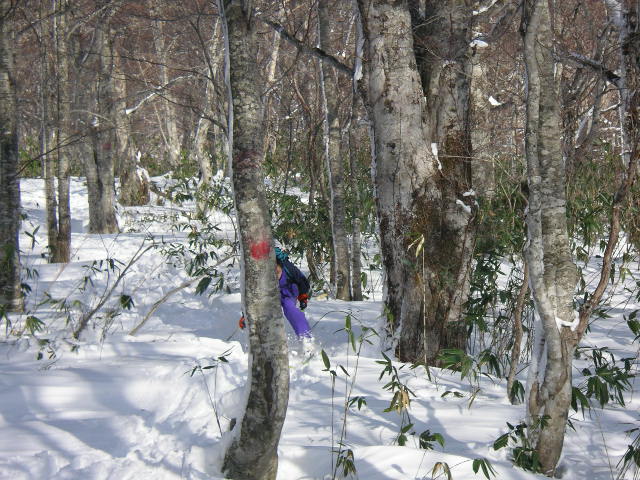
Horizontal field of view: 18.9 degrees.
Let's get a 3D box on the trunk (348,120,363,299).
[{"bbox_3d":[0.425,-0.377,23.000,0.130,2.200,0.120,-3,2,0],"label":"trunk"}]

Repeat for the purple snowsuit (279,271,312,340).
[{"bbox_3d":[-0.369,0.660,20.000,0.550,0.900,0.450,2,3,37],"label":"purple snowsuit"}]

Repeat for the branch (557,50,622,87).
[{"bbox_3d":[2.943,-1.873,21.000,0.780,0.140,0.180,25,2,0],"label":"branch"}]

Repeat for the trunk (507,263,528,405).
[{"bbox_3d":[1.438,0.673,14.000,0.120,1.060,0.100,5,2,0],"label":"trunk"}]

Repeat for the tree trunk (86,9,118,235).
[{"bbox_3d":[-4.298,-2.322,38.000,0.580,4.450,0.550,0,2,0],"label":"tree trunk"}]

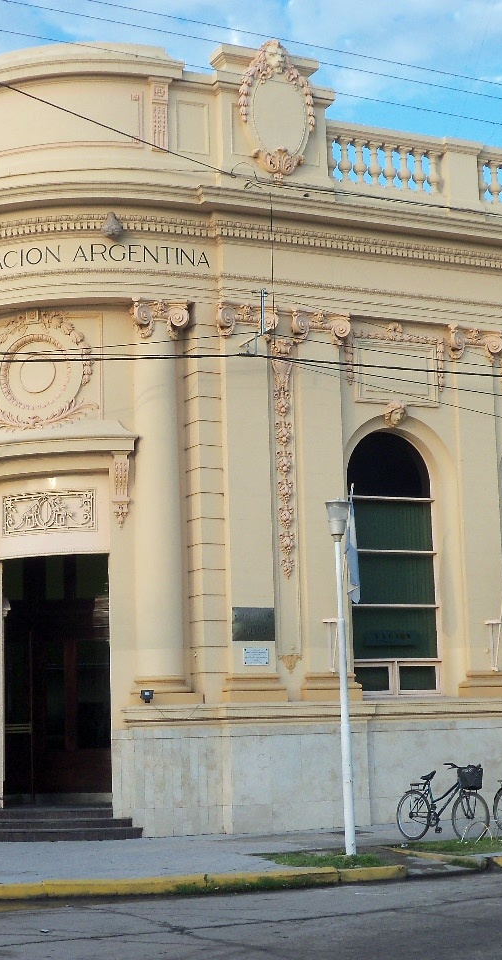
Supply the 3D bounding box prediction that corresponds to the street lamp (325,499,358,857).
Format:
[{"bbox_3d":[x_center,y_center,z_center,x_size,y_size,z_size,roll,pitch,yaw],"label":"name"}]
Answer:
[{"bbox_3d":[1.157,2.422,19.357,0.320,4.430,0.320,-2,-9,0],"label":"street lamp"}]

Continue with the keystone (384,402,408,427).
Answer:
[{"bbox_3d":[2.396,-1.082,25.671,0.440,0.460,0.300,3,-10,-26],"label":"keystone"}]

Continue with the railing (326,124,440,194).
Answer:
[{"bbox_3d":[2.292,-5.409,26.368,2.150,0.930,0.300,3,-10,-26],"label":"railing"}]

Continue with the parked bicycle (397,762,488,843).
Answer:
[{"bbox_3d":[2.600,4.413,21.257,1.720,1.030,0.600,-10,-12,42],"label":"parked bicycle"}]

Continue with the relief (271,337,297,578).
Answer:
[{"bbox_3d":[0.572,-0.370,24.591,0.460,3.850,0.200,3,-10,-26],"label":"relief"}]

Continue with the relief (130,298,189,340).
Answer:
[{"bbox_3d":[-1.426,-2.508,24.559,0.920,0.600,0.450,1,-9,-16],"label":"relief"}]

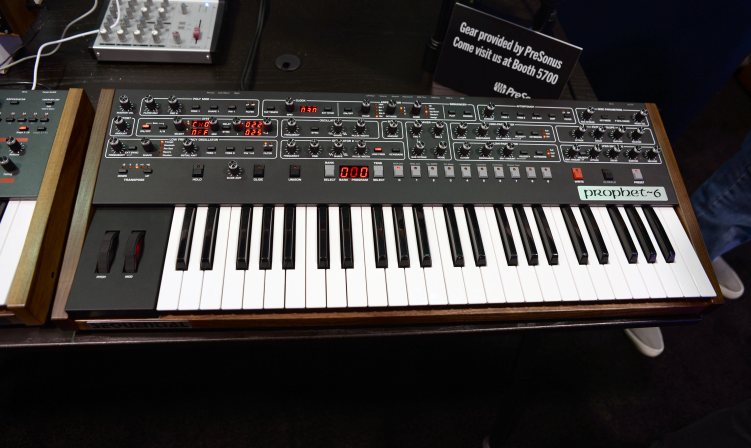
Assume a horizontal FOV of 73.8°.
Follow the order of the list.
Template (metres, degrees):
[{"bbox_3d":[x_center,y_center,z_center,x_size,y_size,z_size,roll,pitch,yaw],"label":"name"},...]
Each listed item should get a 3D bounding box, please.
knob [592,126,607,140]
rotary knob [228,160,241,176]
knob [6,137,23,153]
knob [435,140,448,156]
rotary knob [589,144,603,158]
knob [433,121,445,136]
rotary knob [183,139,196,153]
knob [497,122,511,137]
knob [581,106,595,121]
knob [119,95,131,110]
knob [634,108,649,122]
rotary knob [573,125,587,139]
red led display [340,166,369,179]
[{"bbox_3d":[0.325,-0.133,0.723,0.013,0.015,0.013,0,64,-7],"label":"knob"},{"bbox_3d":[-0.178,-0.071,0.632,0.012,0.015,0.012,0,65,-7],"label":"rotary knob"},{"bbox_3d":[-0.456,-0.101,0.630,0.013,0.016,0.013,-2,61,-8],"label":"knob"},{"bbox_3d":[0.090,-0.103,0.677,0.012,0.015,0.012,0,65,-7],"label":"knob"},{"bbox_3d":[0.310,-0.103,0.706,0.013,0.016,0.013,0,65,-7],"label":"rotary knob"},{"bbox_3d":[0.089,-0.133,0.691,0.012,0.015,0.012,0,65,-7],"label":"knob"},{"bbox_3d":[-0.238,-0.100,0.638,0.013,0.015,0.013,0,64,-7],"label":"rotary knob"},{"bbox_3d":[0.182,-0.134,0.705,0.013,0.015,0.013,0,64,-7],"label":"knob"},{"bbox_3d":[0.314,-0.164,0.735,0.013,0.015,0.013,0,64,-7],"label":"knob"},{"bbox_3d":[-0.328,-0.159,0.654,0.013,0.016,0.013,0,65,-7],"label":"knob"},{"bbox_3d":[0.395,-0.161,0.740,0.012,0.015,0.012,0,65,-7],"label":"knob"},{"bbox_3d":[0.295,-0.134,0.719,0.013,0.015,0.013,0,64,-7],"label":"rotary knob"},{"bbox_3d":[-0.028,-0.069,0.658,0.039,0.004,0.019,0,65,-7],"label":"red led display"}]

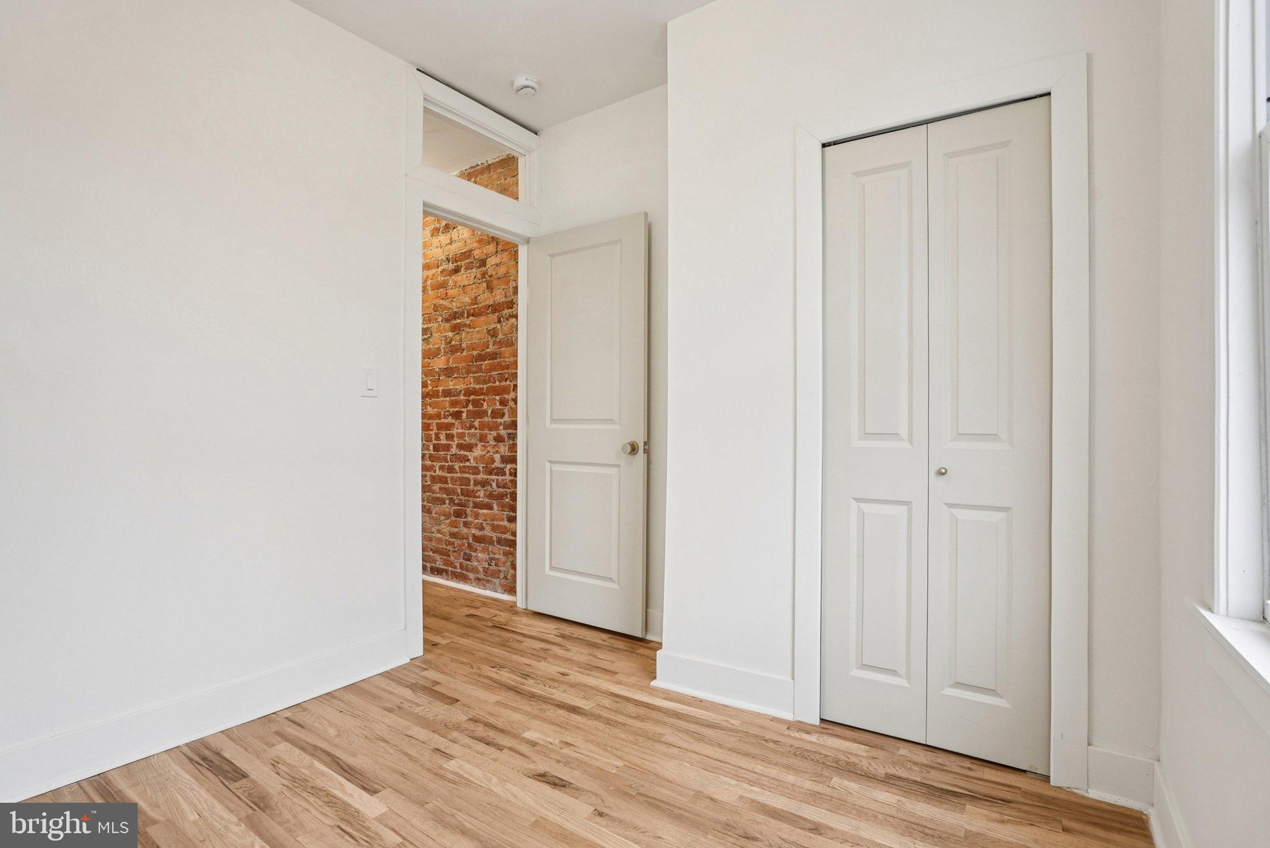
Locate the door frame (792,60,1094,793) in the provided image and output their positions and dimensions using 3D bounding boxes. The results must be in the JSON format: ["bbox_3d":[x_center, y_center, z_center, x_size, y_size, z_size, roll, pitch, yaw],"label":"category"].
[{"bbox_3d":[0.949,-0.009,1.847,0.823,2.105,0.100,0,0,29],"label":"door frame"}]

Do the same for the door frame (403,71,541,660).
[{"bbox_3d":[-0.800,-0.276,2.808,0.110,2.627,0.792,0,0,38],"label":"door frame"}]

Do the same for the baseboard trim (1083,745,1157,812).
[{"bbox_3d":[1.339,0.978,1.563,0.143,0.135,0.028,0,0,29],"label":"baseboard trim"}]

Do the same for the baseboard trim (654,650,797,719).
[{"bbox_3d":[0.321,0.975,2.142,0.560,0.135,0.028,0,0,29],"label":"baseboard trim"}]

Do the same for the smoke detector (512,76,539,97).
[{"bbox_3d":[-0.512,-1.577,2.657,0.128,0.042,0.128,0,0,0],"label":"smoke detector"}]

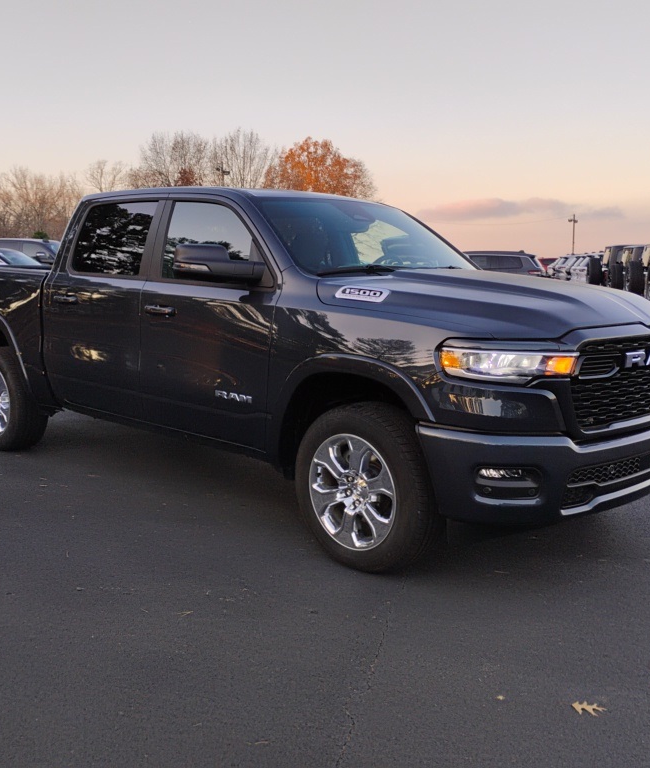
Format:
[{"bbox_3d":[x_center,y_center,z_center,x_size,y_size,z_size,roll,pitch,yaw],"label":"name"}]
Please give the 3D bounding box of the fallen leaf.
[{"bbox_3d":[0.867,1.058,2.712,0.111,0.015,0.087,2,9,14],"label":"fallen leaf"}]

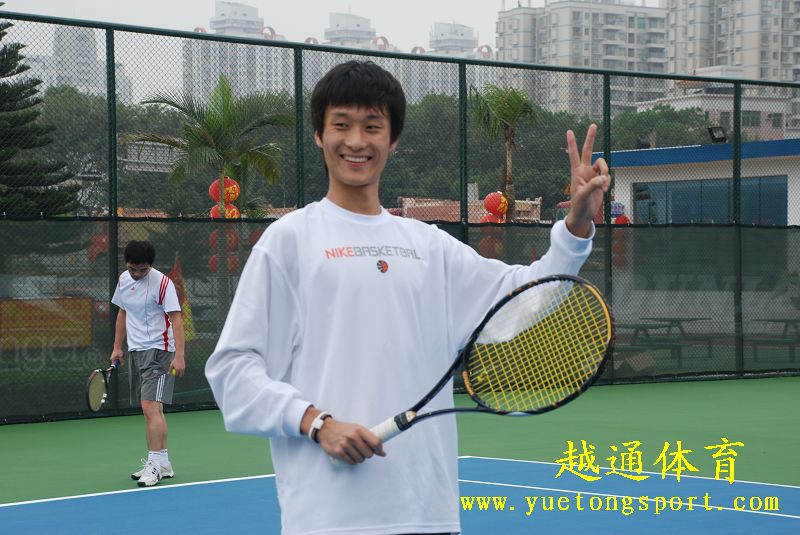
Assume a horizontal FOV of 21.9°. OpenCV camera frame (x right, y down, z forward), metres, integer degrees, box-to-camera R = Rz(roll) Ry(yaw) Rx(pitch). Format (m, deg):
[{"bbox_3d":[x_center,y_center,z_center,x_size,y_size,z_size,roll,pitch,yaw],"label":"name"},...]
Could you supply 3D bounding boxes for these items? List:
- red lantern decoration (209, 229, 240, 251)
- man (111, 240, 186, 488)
[{"bbox_3d":[-3.394,-0.532,40.000,0.600,0.460,0.600,0,0,0],"label":"red lantern decoration"},{"bbox_3d":[-1.727,0.662,14.200,0.540,1.680,0.420,0,0,40],"label":"man"}]

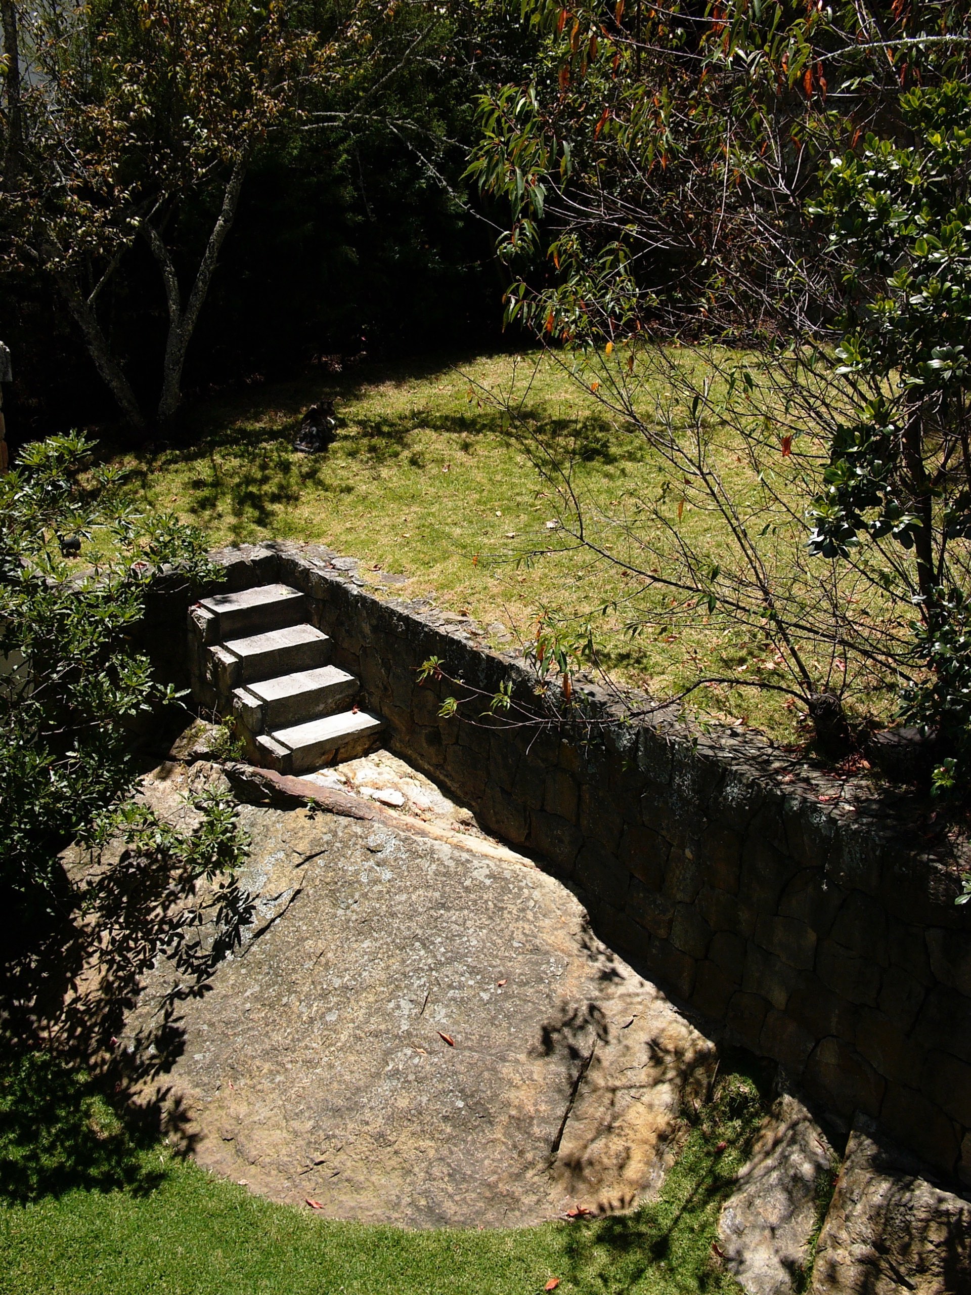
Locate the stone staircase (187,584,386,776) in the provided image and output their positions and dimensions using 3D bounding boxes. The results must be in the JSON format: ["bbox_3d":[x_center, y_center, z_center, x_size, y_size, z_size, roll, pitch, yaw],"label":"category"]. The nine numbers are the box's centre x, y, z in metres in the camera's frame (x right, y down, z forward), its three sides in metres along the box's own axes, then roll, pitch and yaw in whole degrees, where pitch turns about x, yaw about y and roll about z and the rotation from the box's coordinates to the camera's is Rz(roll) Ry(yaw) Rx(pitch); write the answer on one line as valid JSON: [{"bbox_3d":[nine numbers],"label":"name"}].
[{"bbox_3d":[-1.269,0.190,8.648,0.714,0.788,1.175,-15,25,-34],"label":"stone staircase"}]

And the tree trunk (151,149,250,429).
[{"bbox_3d":[-2.514,-3.194,12.473,0.904,2.437,0.550,-5,21,-12],"label":"tree trunk"}]

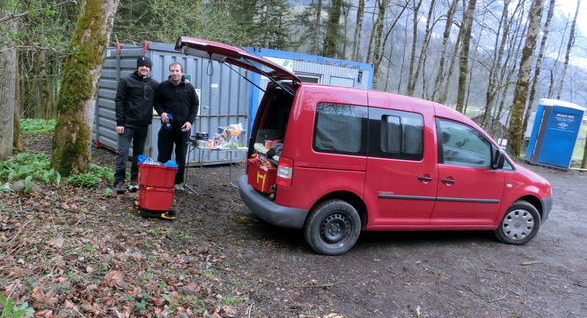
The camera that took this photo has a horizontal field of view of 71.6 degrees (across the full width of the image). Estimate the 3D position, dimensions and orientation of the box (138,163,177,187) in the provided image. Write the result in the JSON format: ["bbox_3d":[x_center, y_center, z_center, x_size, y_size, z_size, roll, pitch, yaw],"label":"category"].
[{"bbox_3d":[-1.632,0.193,4.900,0.450,0.260,0.380,3,11,-19],"label":"box"}]

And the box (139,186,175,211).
[{"bbox_3d":[-1.640,0.479,4.870,0.430,0.270,0.370,3,11,-19],"label":"box"}]

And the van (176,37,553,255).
[{"bbox_3d":[1.195,-0.103,5.499,5.170,2.130,1.840,2,11,-19],"label":"van"}]

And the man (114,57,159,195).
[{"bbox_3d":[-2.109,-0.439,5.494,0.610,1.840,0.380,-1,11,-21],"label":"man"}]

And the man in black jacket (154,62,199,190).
[{"bbox_3d":[-1.626,-0.436,5.673,0.590,1.790,0.370,0,10,-16],"label":"man in black jacket"}]

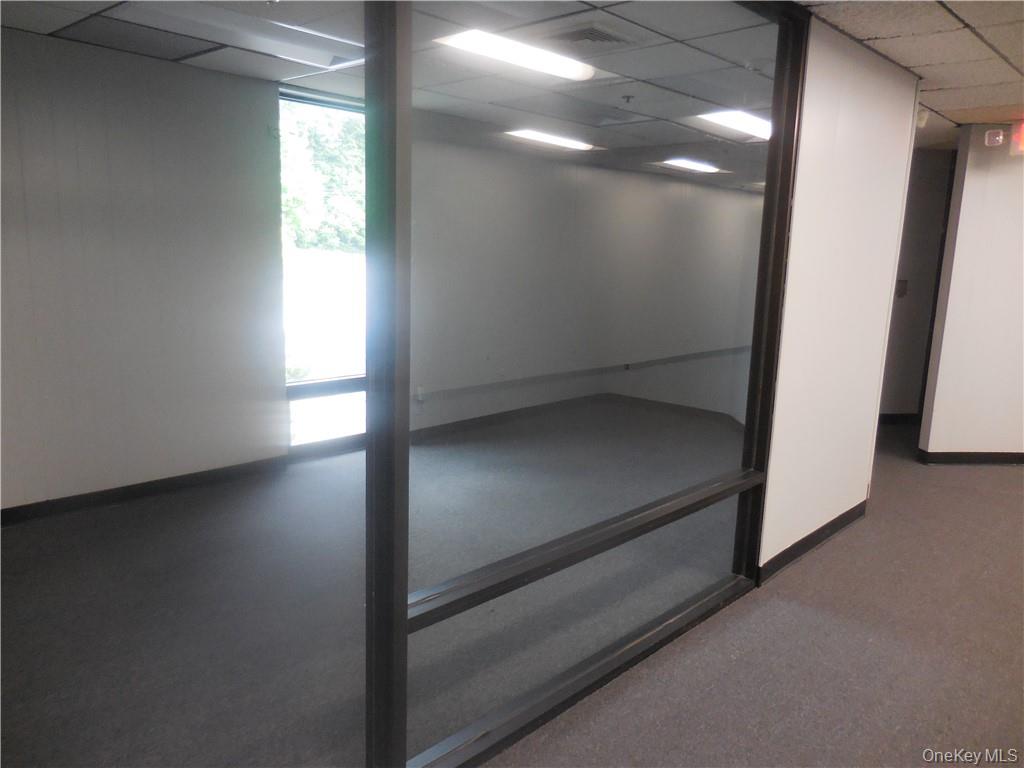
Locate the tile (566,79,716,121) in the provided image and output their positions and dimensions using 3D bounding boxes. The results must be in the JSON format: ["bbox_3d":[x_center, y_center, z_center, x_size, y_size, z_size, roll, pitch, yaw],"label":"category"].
[{"bbox_3d":[0.918,-1.825,4.801,0.610,0.020,1.219,12,15,42],"label":"tile"}]

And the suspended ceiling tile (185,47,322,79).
[{"bbox_3d":[-1.415,-1.764,4.070,0.561,0.020,0.610,12,15,42],"label":"suspended ceiling tile"}]

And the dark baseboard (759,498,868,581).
[{"bbox_3d":[1.593,0.791,3.817,0.012,0.100,1.330,12,15,42],"label":"dark baseboard"}]

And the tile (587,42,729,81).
[{"bbox_3d":[0.733,-1.628,3.736,0.610,0.020,0.610,12,15,42],"label":"tile"}]

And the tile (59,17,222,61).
[{"bbox_3d":[-1.833,-1.695,3.632,0.561,0.020,0.610,12,15,42],"label":"tile"}]

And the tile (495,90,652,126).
[{"bbox_3d":[0.476,-1.918,5.210,0.610,0.020,1.219,12,15,42],"label":"tile"}]

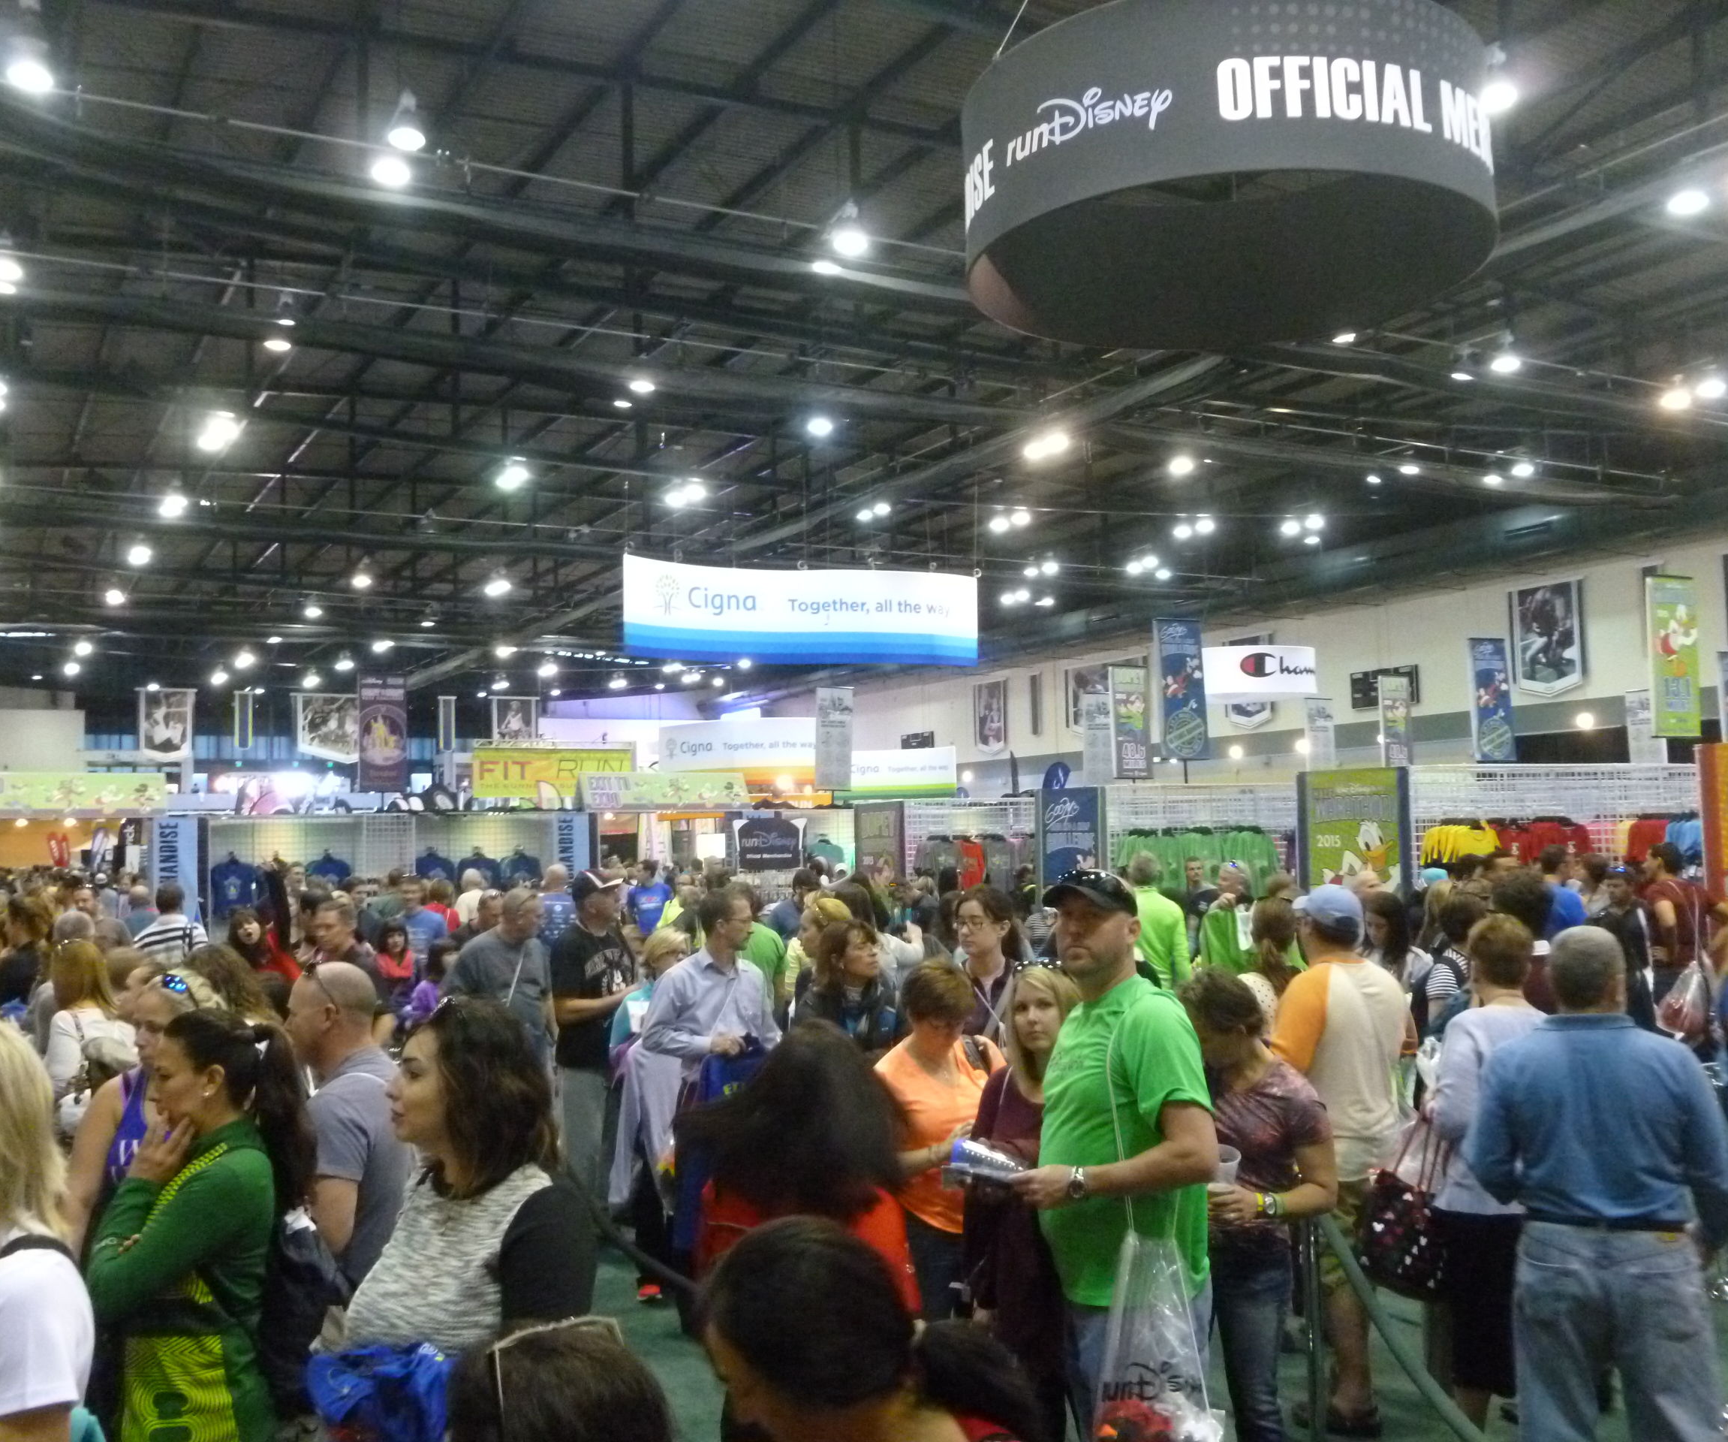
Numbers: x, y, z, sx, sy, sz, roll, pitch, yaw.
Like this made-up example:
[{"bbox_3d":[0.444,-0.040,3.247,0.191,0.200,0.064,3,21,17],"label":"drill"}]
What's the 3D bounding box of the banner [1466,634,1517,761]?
[{"bbox_3d":[7.581,-0.254,18.800,0.610,1.480,0.050,0,-4,-24],"label":"banner"}]

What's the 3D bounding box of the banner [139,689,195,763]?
[{"bbox_3d":[-24.225,0.130,54.000,2.050,2.550,0.080,2,-6,-27],"label":"banner"}]

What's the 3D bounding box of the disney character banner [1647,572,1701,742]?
[{"bbox_3d":[7.503,-0.598,14.400,0.610,1.480,0.050,0,-4,-24],"label":"disney character banner"}]

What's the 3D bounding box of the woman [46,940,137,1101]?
[{"bbox_3d":[-2.972,1.669,5.944,0.310,1.650,0.430,-5,-5,42],"label":"woman"}]

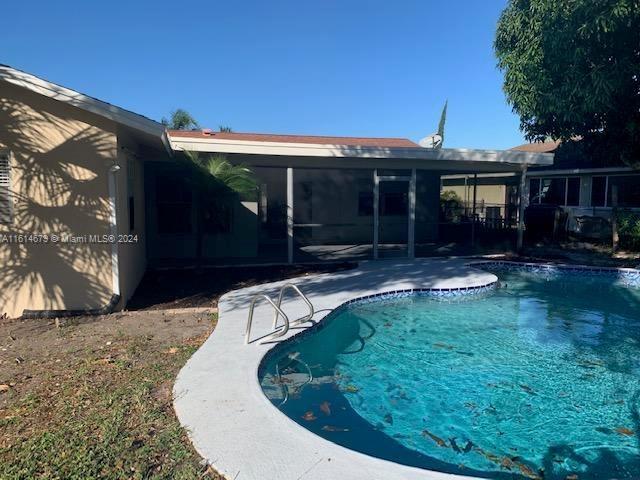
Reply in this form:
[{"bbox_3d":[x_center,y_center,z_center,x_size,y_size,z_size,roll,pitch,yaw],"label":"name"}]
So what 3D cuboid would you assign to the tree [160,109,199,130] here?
[{"bbox_3d":[-8.416,-4.434,29.000,2.900,7.000,2.900,0,5,0],"label":"tree"}]

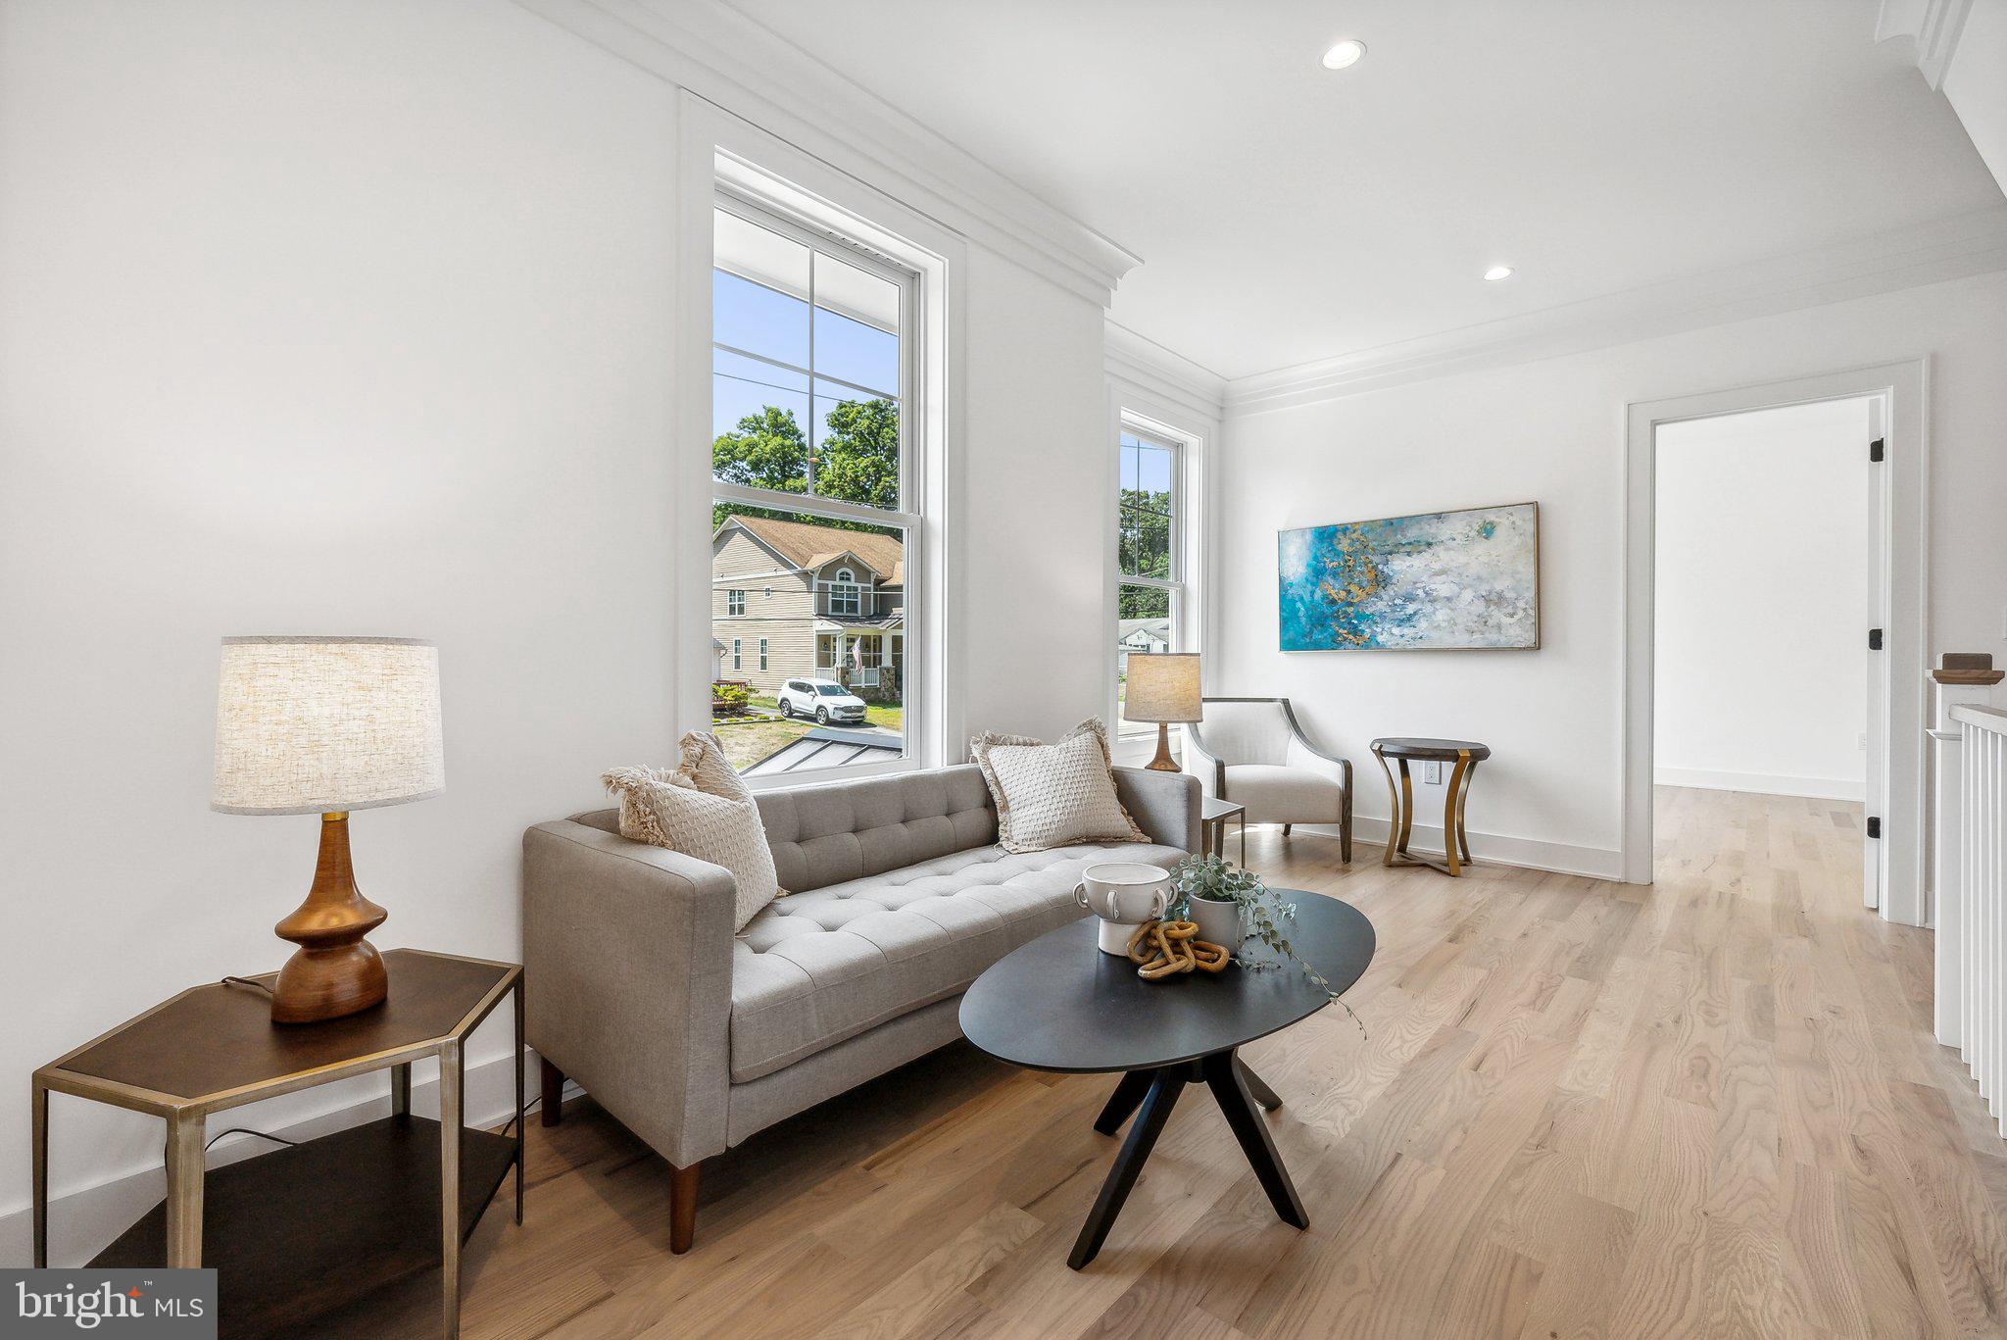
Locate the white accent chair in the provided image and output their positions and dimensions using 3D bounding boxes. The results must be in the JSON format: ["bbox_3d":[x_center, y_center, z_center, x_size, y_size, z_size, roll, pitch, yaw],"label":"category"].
[{"bbox_3d":[1.364,0.577,4.537,0.720,0.800,0.740,0,1,-8],"label":"white accent chair"}]

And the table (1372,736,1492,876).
[{"bbox_3d":[2.154,0.677,4.232,0.540,0.605,0.540,1,1,42],"label":"table"}]

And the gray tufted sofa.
[{"bbox_3d":[-0.215,0.675,2.344,0.750,0.690,1.815,1,1,42],"label":"gray tufted sofa"}]

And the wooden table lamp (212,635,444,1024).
[{"bbox_3d":[-1.107,0.252,1.379,0.300,0.610,0.300,1,1,42],"label":"wooden table lamp"}]

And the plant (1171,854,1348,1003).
[{"bbox_3d":[0.505,0.489,1.684,0.350,0.205,0.250,1,1,42],"label":"plant"}]

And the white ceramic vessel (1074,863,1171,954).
[{"bbox_3d":[0.256,0.502,1.745,0.200,0.155,0.200,0,1,0],"label":"white ceramic vessel"}]

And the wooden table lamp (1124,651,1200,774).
[{"bbox_3d":[0.632,0.228,3.291,0.300,0.610,0.300,0,1,0],"label":"wooden table lamp"}]

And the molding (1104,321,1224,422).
[{"bbox_3d":[0.872,-1.645,4.593,0.140,0.210,1.600,1,1,42],"label":"molding"}]

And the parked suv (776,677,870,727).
[{"bbox_3d":[-8.248,1.411,38.000,4.780,1.700,1.900,3,3,42],"label":"parked suv"}]

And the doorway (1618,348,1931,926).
[{"bbox_3d":[3.254,-0.113,3.596,0.940,2.200,0.150,1,1,42],"label":"doorway"}]

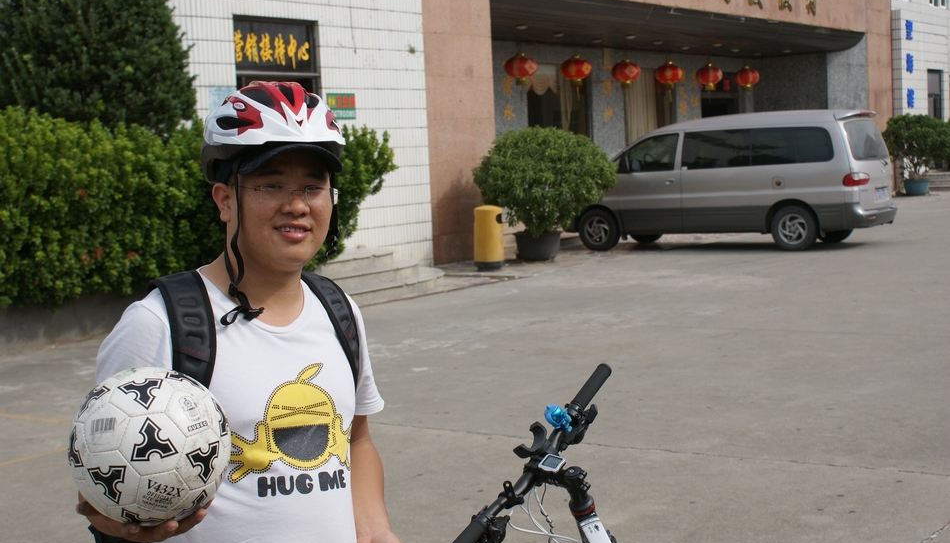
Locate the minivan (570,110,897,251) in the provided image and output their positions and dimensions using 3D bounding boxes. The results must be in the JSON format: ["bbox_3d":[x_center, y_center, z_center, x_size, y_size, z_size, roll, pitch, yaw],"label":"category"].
[{"bbox_3d":[3.671,-1.371,20.874,5.010,1.960,1.820,0,6,32],"label":"minivan"}]

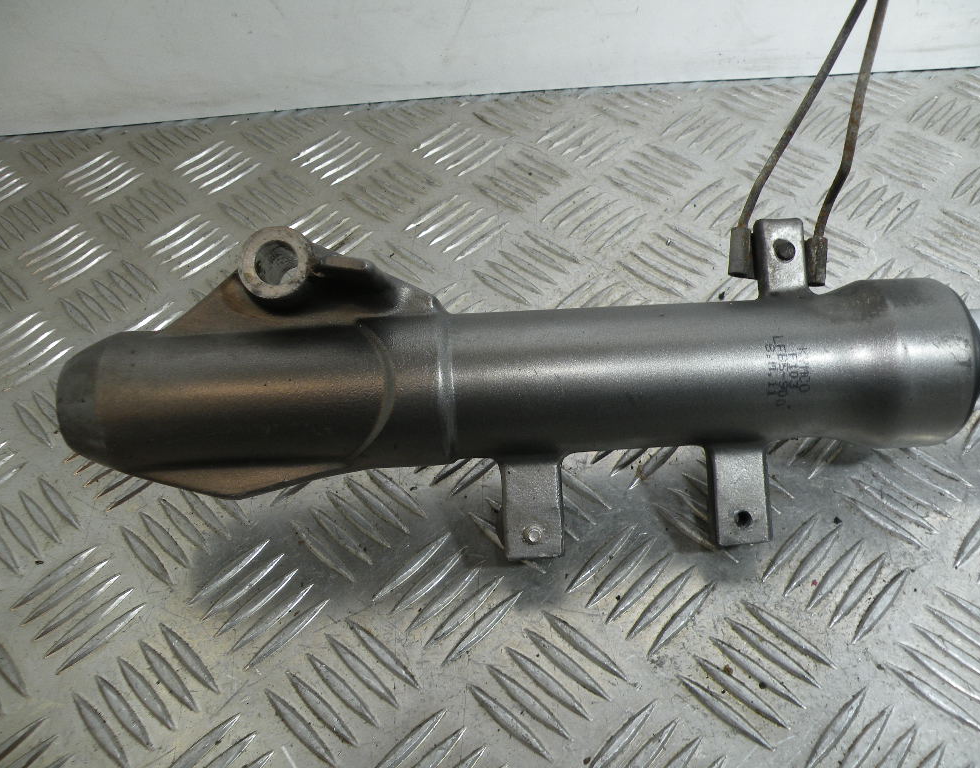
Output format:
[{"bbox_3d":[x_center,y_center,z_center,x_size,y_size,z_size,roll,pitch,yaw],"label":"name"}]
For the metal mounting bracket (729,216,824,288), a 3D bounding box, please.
[{"bbox_3d":[0.102,-0.046,0.284,0.032,0.012,0.029,-3,71,2],"label":"metal mounting bracket"}]

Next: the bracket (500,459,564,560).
[{"bbox_3d":[0.014,0.041,0.260,0.021,0.011,0.031,-3,71,2],"label":"bracket"}]

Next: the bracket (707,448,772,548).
[{"bbox_3d":[0.081,0.037,0.257,0.021,0.011,0.031,-3,71,2],"label":"bracket"}]

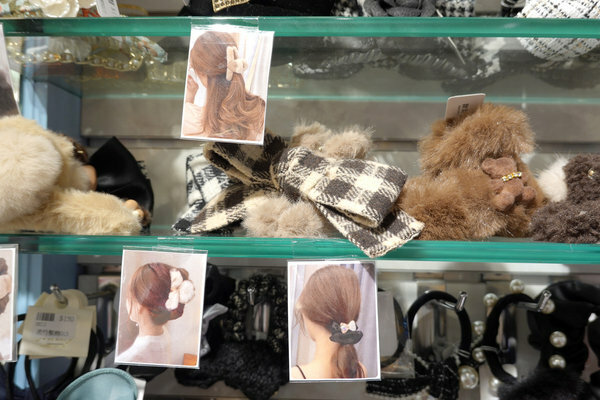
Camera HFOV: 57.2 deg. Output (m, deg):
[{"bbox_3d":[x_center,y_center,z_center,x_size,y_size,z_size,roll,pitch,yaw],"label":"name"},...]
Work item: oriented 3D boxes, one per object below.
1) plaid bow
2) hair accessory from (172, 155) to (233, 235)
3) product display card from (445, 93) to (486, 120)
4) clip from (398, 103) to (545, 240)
[{"bbox_3d":[0.003,-0.003,0.397,0.157,0.082,0.055,0,-1,16],"label":"plaid bow"},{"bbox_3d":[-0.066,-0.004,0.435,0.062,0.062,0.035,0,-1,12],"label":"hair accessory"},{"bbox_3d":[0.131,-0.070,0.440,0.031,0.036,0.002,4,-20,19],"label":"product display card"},{"bbox_3d":[0.130,-0.020,0.420,0.087,0.095,0.070,1,-1,-21],"label":"clip"}]

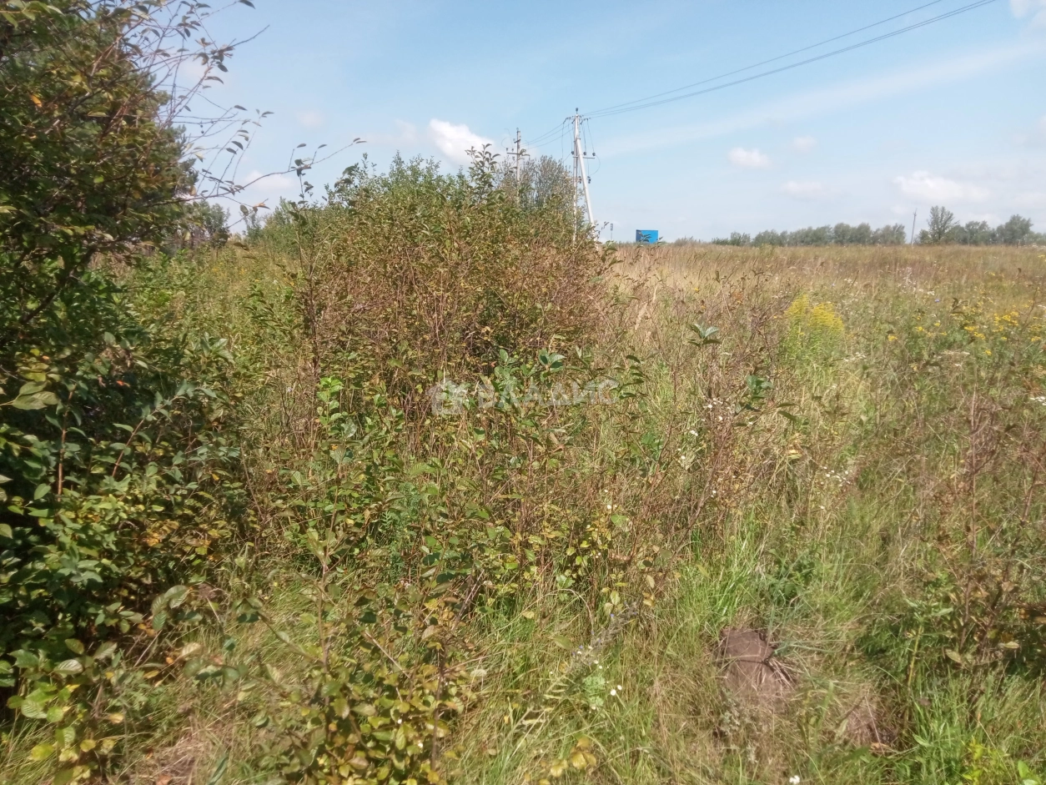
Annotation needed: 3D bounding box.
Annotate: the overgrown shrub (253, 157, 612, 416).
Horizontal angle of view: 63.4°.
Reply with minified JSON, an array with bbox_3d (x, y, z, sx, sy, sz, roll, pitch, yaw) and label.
[{"bbox_3d":[-0.620,-0.567,6.194,2.350,2.100,2.100,0,10,0],"label":"overgrown shrub"}]

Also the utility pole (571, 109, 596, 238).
[{"bbox_3d":[3.314,-10.696,45.021,1.500,8.700,2.200,-5,12,-29],"label":"utility pole"}]

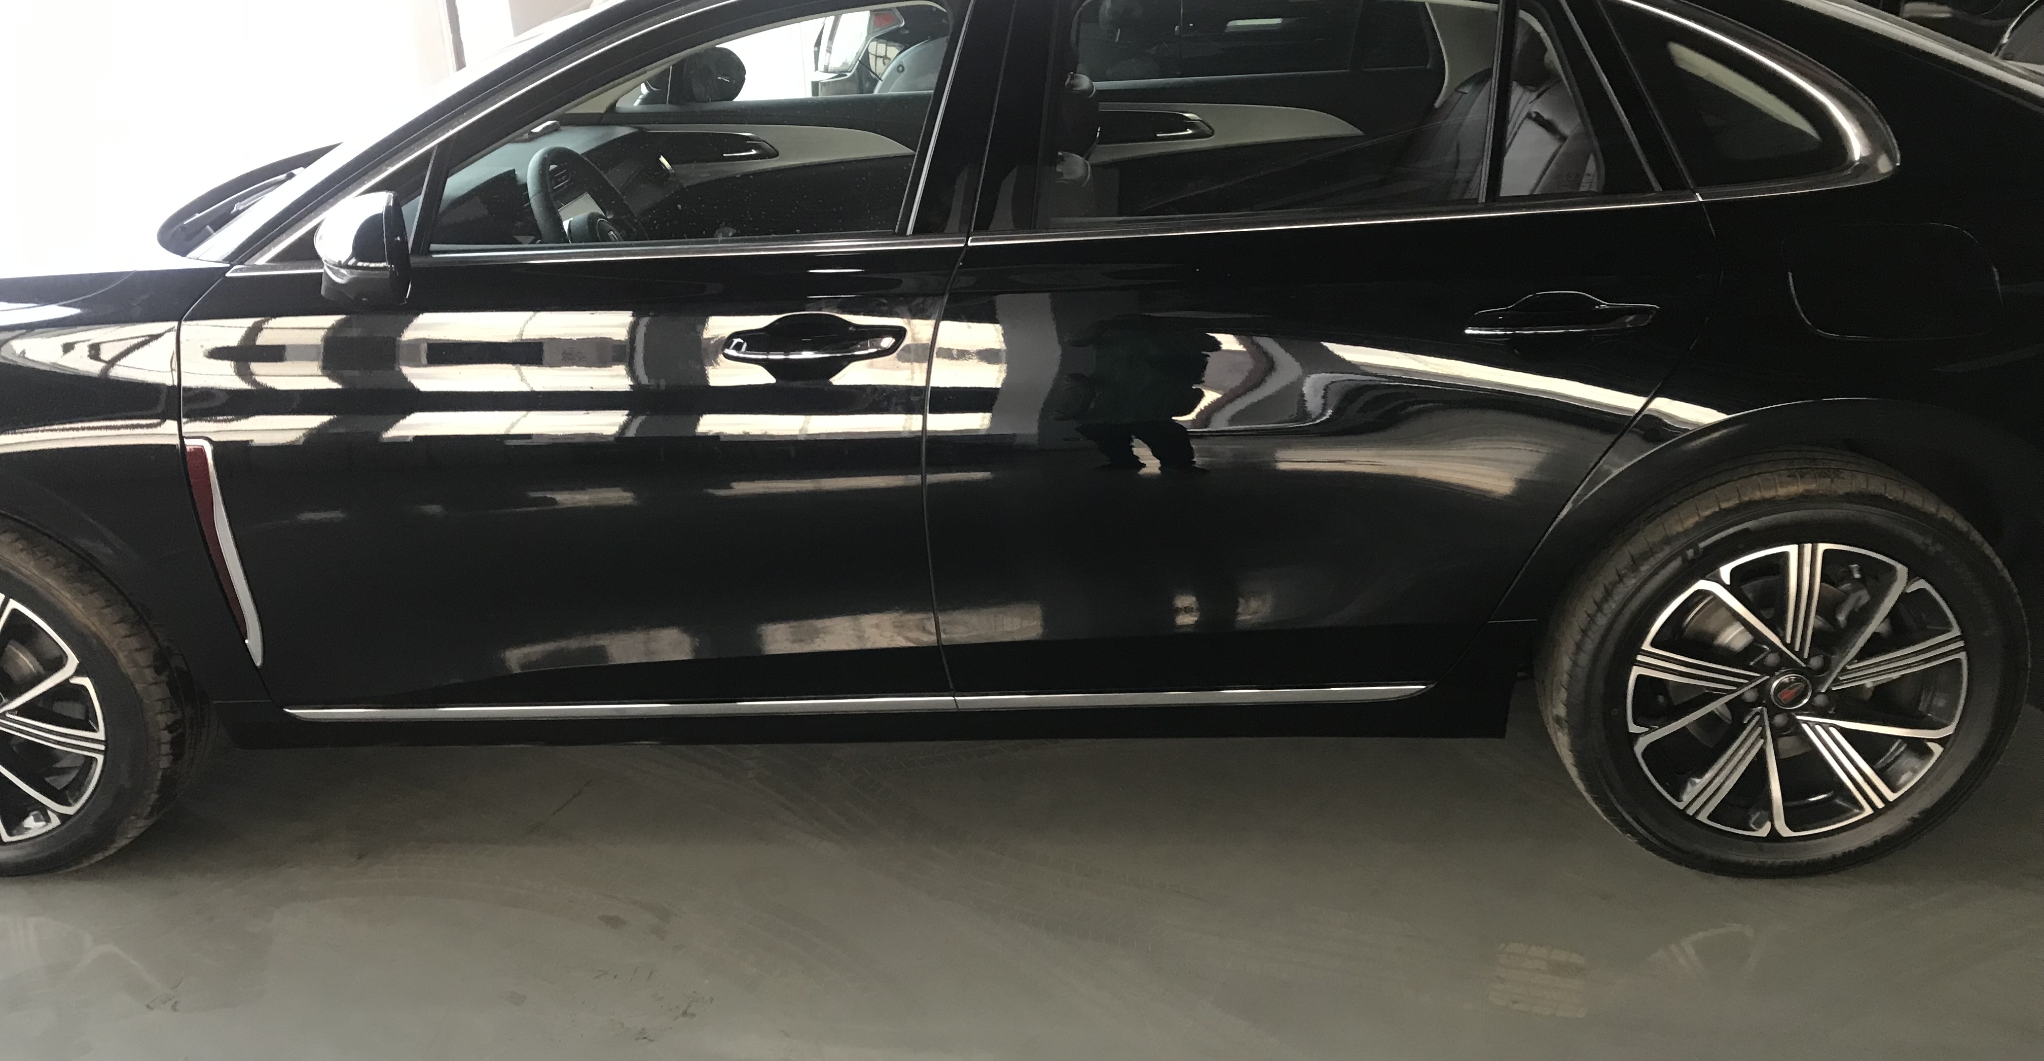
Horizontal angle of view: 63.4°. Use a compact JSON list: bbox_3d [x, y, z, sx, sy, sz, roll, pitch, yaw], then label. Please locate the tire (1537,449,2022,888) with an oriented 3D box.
[{"bbox_3d":[1.159,0.208,2.558,0.682,0.682,0.230,-1,21,5],"label":"tire"}]

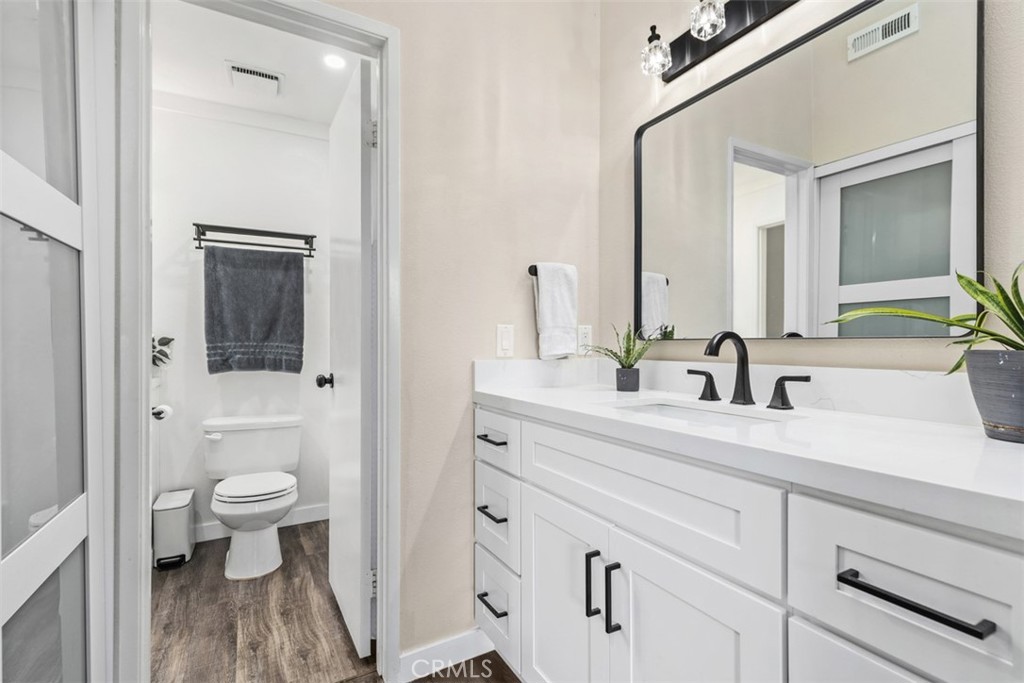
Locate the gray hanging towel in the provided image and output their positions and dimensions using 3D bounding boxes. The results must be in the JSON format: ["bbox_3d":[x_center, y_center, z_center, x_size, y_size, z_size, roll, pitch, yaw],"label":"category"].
[{"bbox_3d":[-1.396,-0.162,2.486,0.471,0.678,0.060,0,0,-30],"label":"gray hanging towel"}]

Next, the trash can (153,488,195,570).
[{"bbox_3d":[-1.731,0.958,2.340,0.148,0.293,0.260,0,0,-30],"label":"trash can"}]

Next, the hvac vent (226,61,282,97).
[{"bbox_3d":[-1.313,-1.328,2.330,0.263,0.024,0.245,0,0,-30],"label":"hvac vent"}]

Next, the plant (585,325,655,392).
[{"bbox_3d":[0.385,0.052,1.568,0.210,0.234,0.215,0,0,0],"label":"plant"}]

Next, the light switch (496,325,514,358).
[{"bbox_3d":[-0.021,-0.001,1.632,0.068,0.117,0.010,0,0,-30],"label":"light switch"}]

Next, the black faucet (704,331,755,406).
[{"bbox_3d":[0.572,0.067,1.200,0.164,0.197,0.048,0,0,-30],"label":"black faucet"}]

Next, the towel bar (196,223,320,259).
[{"bbox_3d":[-1.433,-0.544,2.567,0.582,0.140,0.230,0,0,-30],"label":"towel bar"}]

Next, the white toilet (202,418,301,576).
[{"bbox_3d":[-1.311,0.763,2.324,0.460,0.678,0.710,0,0,-30],"label":"white toilet"}]

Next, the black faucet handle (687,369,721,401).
[{"bbox_3d":[0.559,0.126,1.331,0.045,0.081,0.088,0,0,-30],"label":"black faucet handle"}]

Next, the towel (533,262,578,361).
[{"bbox_3d":[0.155,-0.109,1.676,0.184,0.355,0.060,0,0,-30],"label":"towel"}]

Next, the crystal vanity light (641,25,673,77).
[{"bbox_3d":[0.467,-0.964,1.495,0.105,0.141,0.098,0,0,-30],"label":"crystal vanity light"}]

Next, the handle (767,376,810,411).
[{"bbox_3d":[0.685,0.123,1.122,0.046,0.081,0.085,0,0,-30],"label":"handle"}]

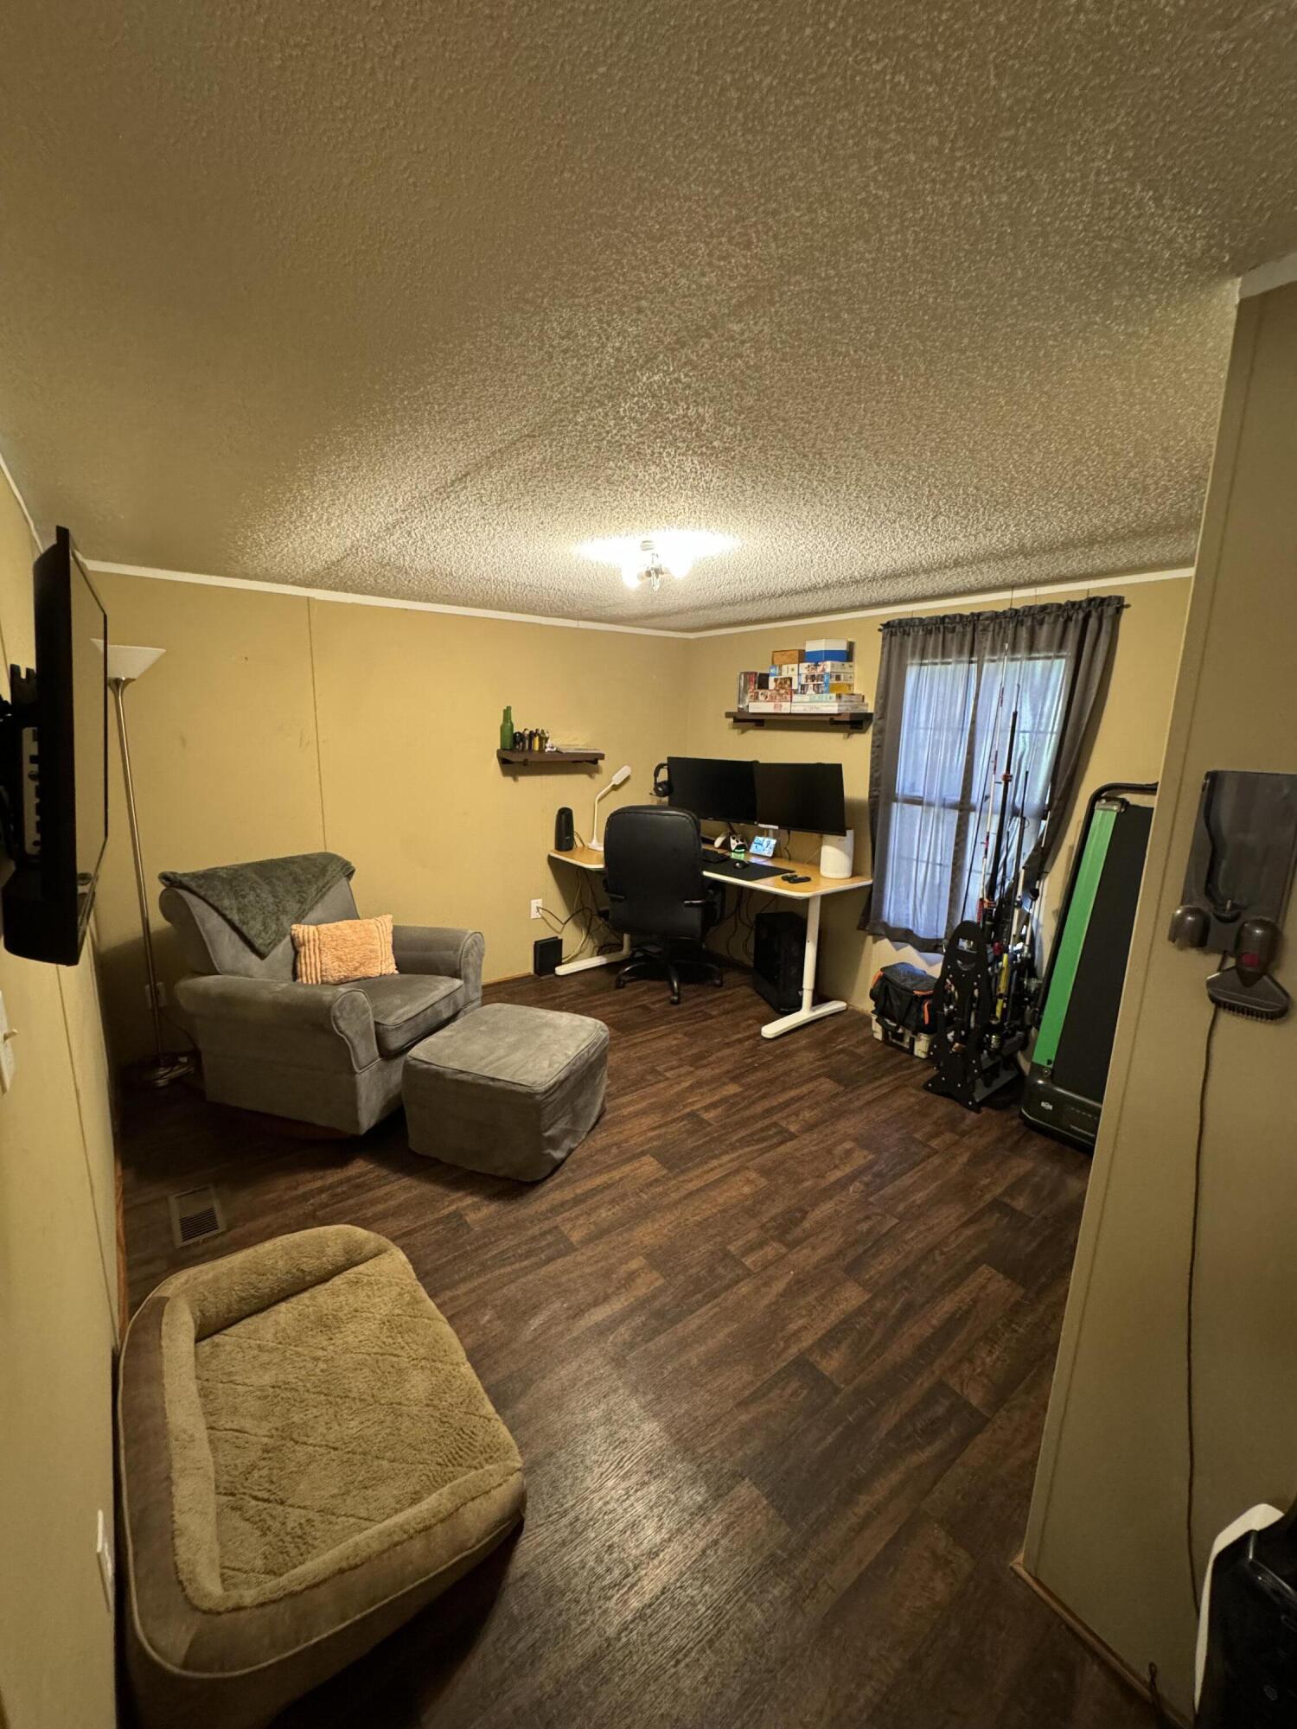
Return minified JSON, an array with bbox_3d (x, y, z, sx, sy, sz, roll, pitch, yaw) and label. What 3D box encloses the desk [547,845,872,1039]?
[{"bbox_3d":[0.279,0.394,4.082,1.107,0.787,1.600,-7,15,-36],"label":"desk"}]

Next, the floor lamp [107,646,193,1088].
[{"bbox_3d":[-2.157,0.035,2.988,0.300,1.820,0.300,-7,15,-36],"label":"floor lamp"}]

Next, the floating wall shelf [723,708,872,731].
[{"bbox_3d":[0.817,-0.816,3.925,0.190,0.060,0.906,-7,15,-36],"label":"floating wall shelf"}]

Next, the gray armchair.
[{"bbox_3d":[-1.329,0.506,2.977,0.920,0.940,0.950,5,12,18],"label":"gray armchair"}]

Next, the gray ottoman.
[{"bbox_3d":[-0.530,0.859,2.722,0.565,0.390,0.550,6,12,19],"label":"gray ottoman"}]

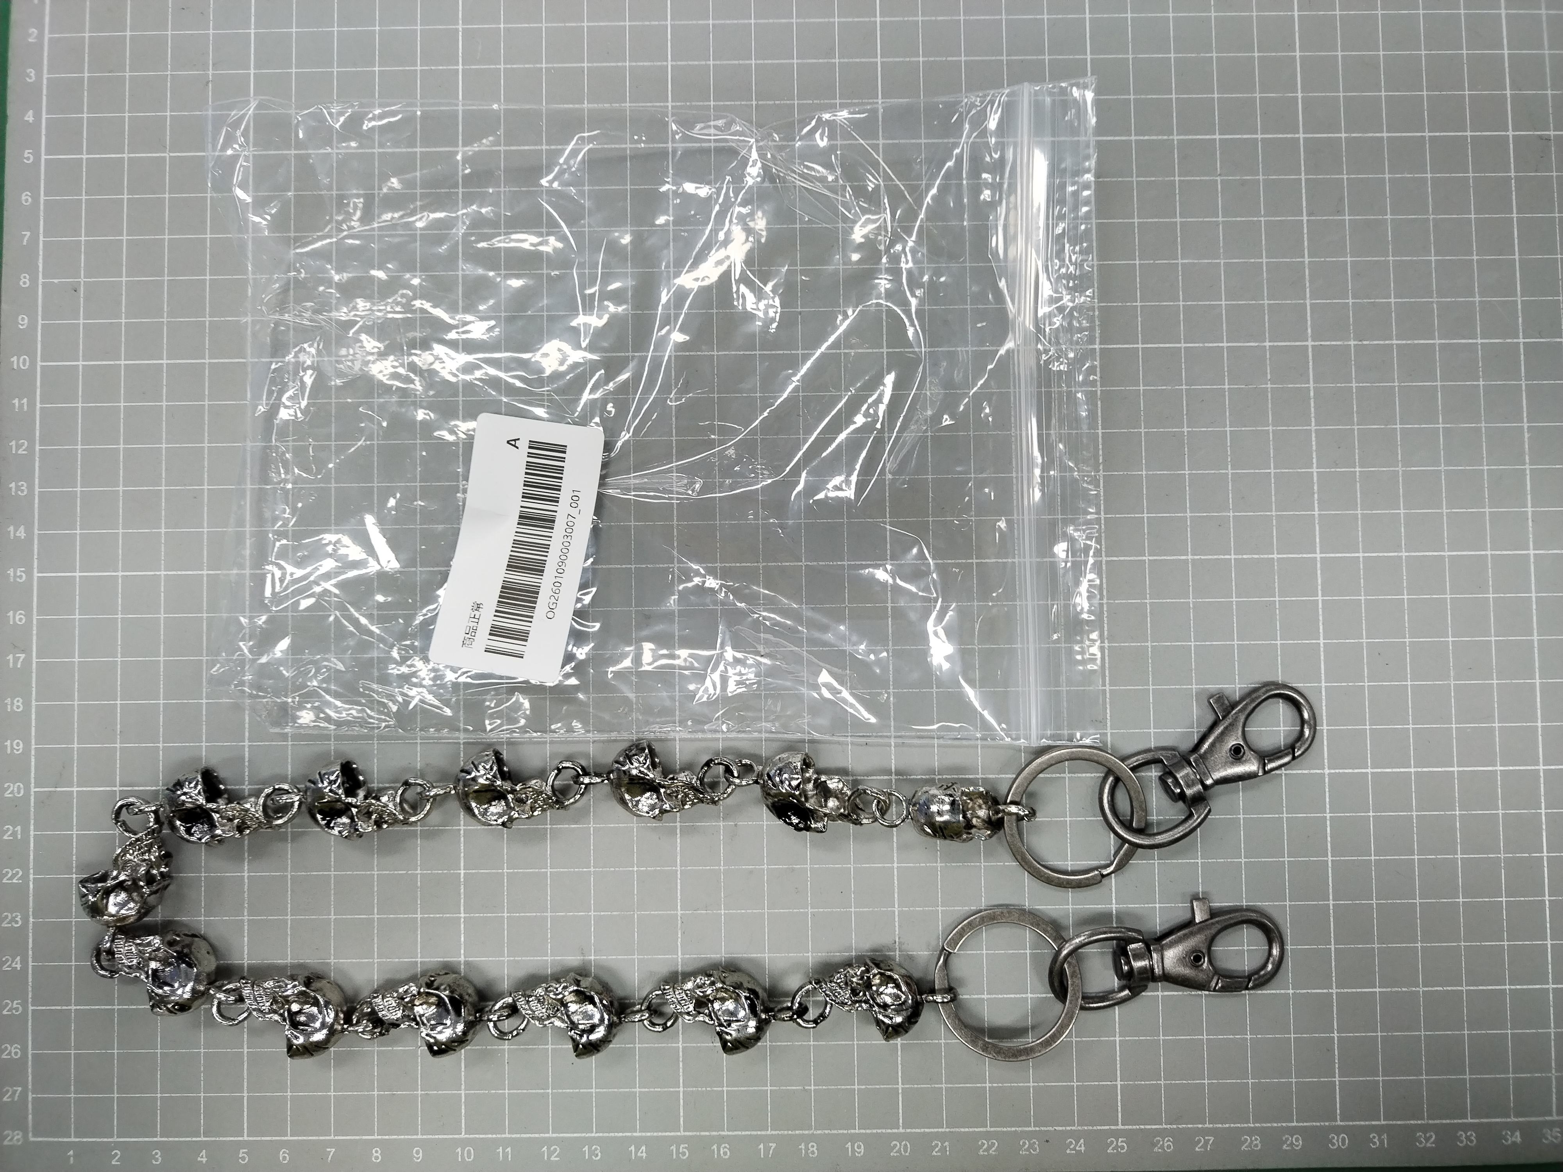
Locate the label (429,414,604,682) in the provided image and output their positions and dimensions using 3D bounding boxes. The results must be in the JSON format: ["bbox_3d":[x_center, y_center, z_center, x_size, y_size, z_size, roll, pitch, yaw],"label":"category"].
[{"bbox_3d":[-0.061,-0.009,0.272,0.030,0.003,0.060,10,87,1],"label":"label"}]

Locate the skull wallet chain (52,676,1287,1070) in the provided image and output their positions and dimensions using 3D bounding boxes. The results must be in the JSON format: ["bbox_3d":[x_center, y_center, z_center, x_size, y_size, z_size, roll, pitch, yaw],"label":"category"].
[{"bbox_3d":[-0.020,0.066,0.264,0.281,0.015,0.083,-1,87,0],"label":"skull wallet chain"}]

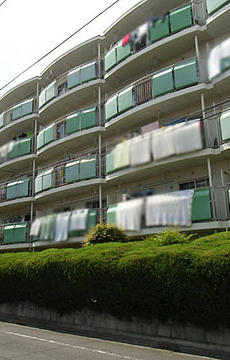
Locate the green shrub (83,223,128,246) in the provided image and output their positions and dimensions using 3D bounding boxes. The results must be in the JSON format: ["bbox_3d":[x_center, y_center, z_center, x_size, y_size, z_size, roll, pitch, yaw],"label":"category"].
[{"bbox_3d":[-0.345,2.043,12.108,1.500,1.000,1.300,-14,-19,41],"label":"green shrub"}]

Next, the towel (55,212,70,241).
[{"bbox_3d":[-2.665,2.360,16.894,1.050,1.400,0.150,-14,-19,41],"label":"towel"}]

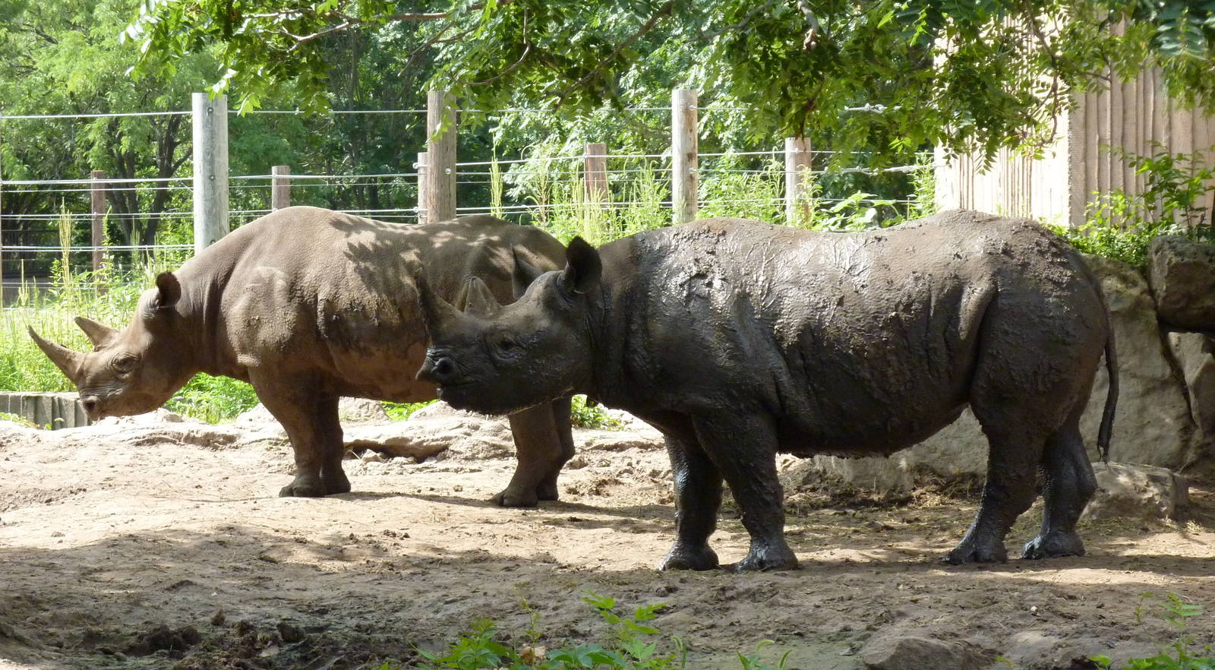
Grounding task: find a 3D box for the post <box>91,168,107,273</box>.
[{"bbox_3d":[-6.133,-1.030,44.032,0.160,1.900,0.160,0,2,0],"label":"post"}]

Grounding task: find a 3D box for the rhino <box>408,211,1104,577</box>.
[{"bbox_3d":[0.700,0.230,15.400,3.050,1.500,0.950,0,2,-12],"label":"rhino"}]

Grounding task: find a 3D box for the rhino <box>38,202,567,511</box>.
[{"bbox_3d":[-1.660,0.090,19.100,3.000,1.530,0.970,1,2,20],"label":"rhino"}]

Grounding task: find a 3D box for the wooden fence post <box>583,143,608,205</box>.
[{"bbox_3d":[-0.100,-0.681,32.034,0.178,2.000,0.178,0,2,0],"label":"wooden fence post"}]

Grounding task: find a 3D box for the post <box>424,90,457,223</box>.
[{"bbox_3d":[-1.178,-0.667,26.036,0.205,2.150,0.205,0,2,0],"label":"post"}]

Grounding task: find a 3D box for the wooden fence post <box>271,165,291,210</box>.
[{"bbox_3d":[-3.623,-0.905,40.533,0.200,1.950,0.200,0,2,0],"label":"wooden fence post"}]

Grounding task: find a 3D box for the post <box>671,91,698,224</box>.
[{"bbox_3d":[0.557,-0.690,26.236,0.182,2.150,0.182,0,2,0],"label":"post"}]

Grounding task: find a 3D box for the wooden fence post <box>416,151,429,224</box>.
[{"bbox_3d":[-1.696,-0.732,34.534,0.185,2.000,0.185,0,2,0],"label":"wooden fence post"}]

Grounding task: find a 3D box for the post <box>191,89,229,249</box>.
[{"bbox_3d":[-2.721,-0.612,25.035,0.240,2.100,0.240,0,2,0],"label":"post"}]

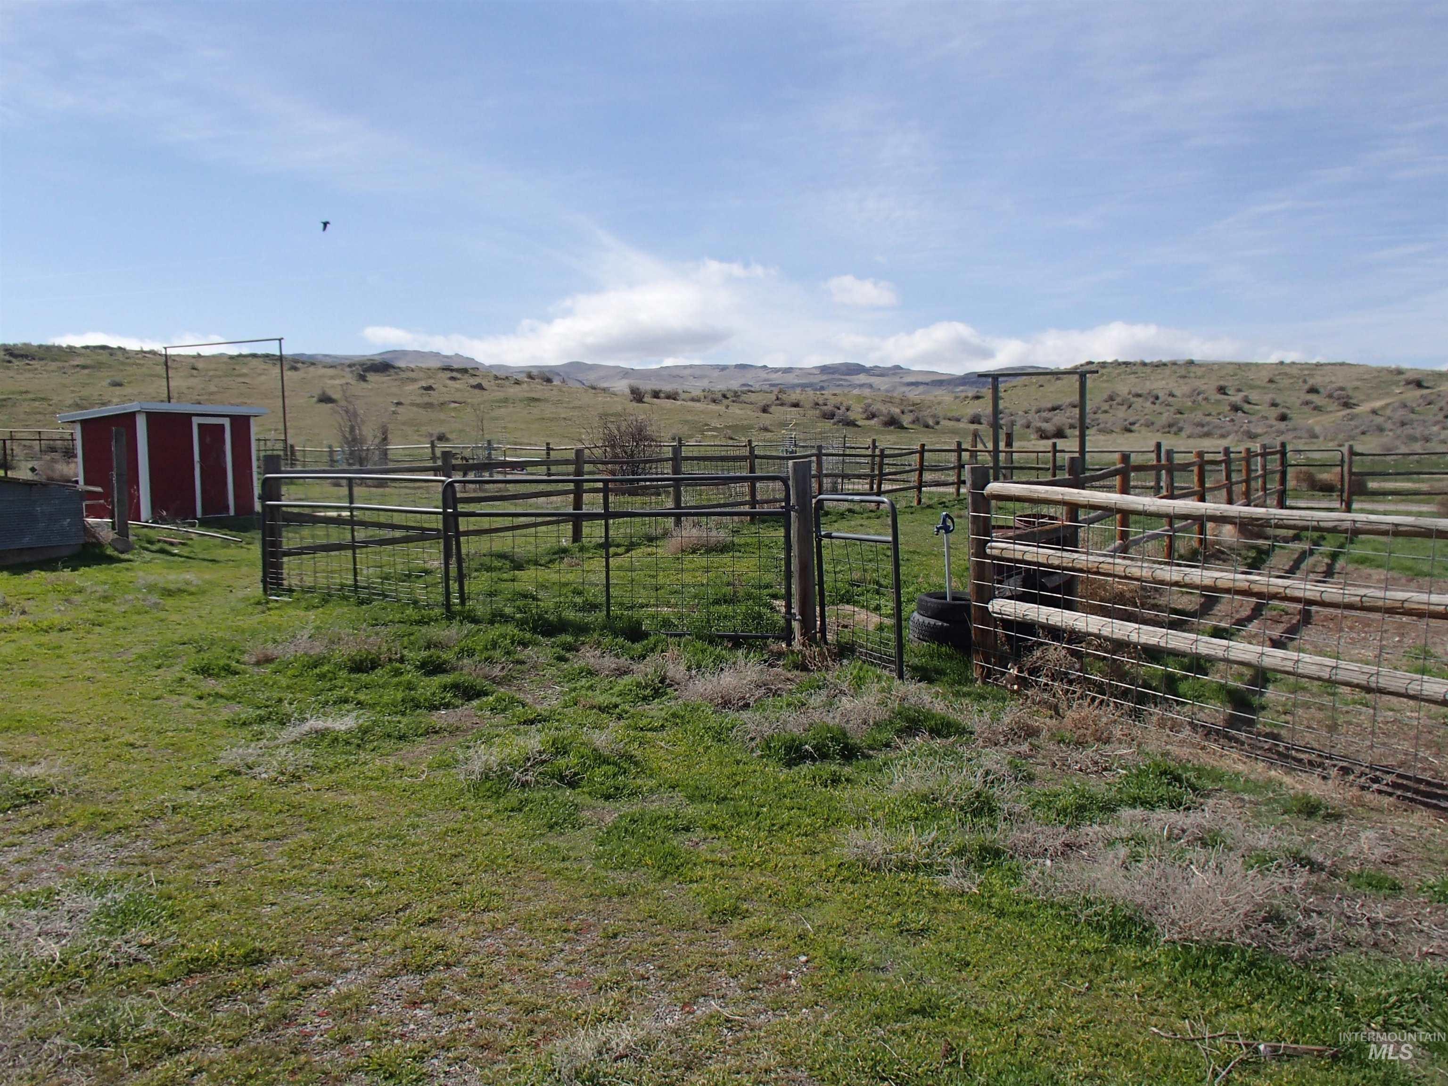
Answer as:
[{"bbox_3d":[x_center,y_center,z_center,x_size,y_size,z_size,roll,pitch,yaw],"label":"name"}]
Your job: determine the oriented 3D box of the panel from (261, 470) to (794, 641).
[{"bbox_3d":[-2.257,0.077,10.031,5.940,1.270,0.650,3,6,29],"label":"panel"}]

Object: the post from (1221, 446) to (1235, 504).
[{"bbox_3d":[8.129,-0.860,18.903,0.140,1.380,0.140,2,6,23],"label":"post"}]

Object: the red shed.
[{"bbox_3d":[-12.034,-1.778,25.384,2.250,2.380,3.450,2,5,21],"label":"red shed"}]

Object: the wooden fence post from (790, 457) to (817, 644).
[{"bbox_3d":[0.599,0.074,8.897,0.150,1.443,0.150,-2,5,-5],"label":"wooden fence post"}]

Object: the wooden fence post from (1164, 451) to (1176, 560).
[{"bbox_3d":[5.762,-0.482,15.122,0.135,1.456,0.135,2,6,21],"label":"wooden fence post"}]

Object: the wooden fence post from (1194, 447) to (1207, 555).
[{"bbox_3d":[6.802,-0.590,16.719,0.145,1.464,0.145,2,6,22],"label":"wooden fence post"}]

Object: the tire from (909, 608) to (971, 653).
[{"bbox_3d":[1.800,0.683,9.005,0.730,0.200,0.730,1,6,11],"label":"tire"}]

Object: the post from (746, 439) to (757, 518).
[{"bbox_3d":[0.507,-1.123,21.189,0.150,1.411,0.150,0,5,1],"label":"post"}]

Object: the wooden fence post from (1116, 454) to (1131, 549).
[{"bbox_3d":[4.503,-0.355,13.226,0.150,1.319,0.150,2,6,19],"label":"wooden fence post"}]

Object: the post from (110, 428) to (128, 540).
[{"bbox_3d":[-10.170,-1.020,19.734,0.200,1.860,0.200,-3,6,-27],"label":"post"}]

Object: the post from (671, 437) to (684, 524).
[{"bbox_3d":[-0.836,-1.013,21.093,0.150,1.530,0.150,-3,6,-30],"label":"post"}]

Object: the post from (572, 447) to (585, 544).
[{"bbox_3d":[-2.273,-0.748,18.305,0.145,1.510,0.145,5,7,45],"label":"post"}]

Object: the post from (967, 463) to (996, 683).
[{"bbox_3d":[1.703,0.214,7.750,0.155,1.440,0.155,1,5,17],"label":"post"}]

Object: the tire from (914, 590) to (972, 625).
[{"bbox_3d":[1.801,0.499,8.988,0.640,0.170,0.640,1,6,11],"label":"tire"}]

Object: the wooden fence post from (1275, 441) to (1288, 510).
[{"bbox_3d":[12.085,-1.423,25.378,0.145,1.480,0.145,0,5,0],"label":"wooden fence post"}]

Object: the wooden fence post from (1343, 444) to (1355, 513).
[{"bbox_3d":[13.425,-1.410,25.179,0.140,1.480,0.140,0,5,0],"label":"wooden fence post"}]

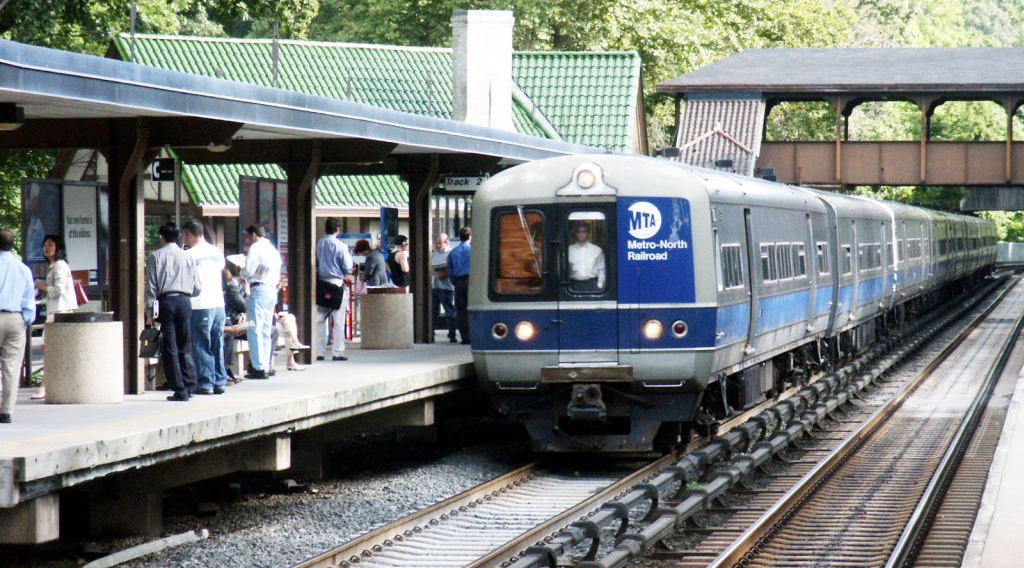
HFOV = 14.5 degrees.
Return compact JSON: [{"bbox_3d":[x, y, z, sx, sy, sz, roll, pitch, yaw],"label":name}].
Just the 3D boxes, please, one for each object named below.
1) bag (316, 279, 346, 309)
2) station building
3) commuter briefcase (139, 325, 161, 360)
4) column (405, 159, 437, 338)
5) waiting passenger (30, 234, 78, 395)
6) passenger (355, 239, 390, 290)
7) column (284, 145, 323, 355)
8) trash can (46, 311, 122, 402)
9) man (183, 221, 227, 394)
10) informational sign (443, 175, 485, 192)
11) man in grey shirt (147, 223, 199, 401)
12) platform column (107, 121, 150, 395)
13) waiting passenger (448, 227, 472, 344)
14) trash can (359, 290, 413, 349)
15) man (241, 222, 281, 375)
[{"bbox_3d":[-2.389,0.144,52.800,0.400,0.320,0.150,9,1,-3],"label":"bag"},{"bbox_3d":[-4.196,-2.481,102.024,15.000,7.200,7.800,-1,1,-44],"label":"station building"},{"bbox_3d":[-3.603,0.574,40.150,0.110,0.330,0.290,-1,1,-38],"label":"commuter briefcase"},{"bbox_3d":[-1.363,-0.516,60.598,0.450,2.800,0.360,0,1,8],"label":"column"},{"bbox_3d":[-4.628,0.314,40.708,0.460,1.660,0.460,0,1,-18],"label":"waiting passenger"},{"bbox_3d":[-2.118,0.100,61.307,0.500,1.550,0.480,0,1,7],"label":"passenger"},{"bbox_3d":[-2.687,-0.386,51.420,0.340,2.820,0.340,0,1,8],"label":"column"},{"bbox_3d":[-4.195,0.721,39.472,0.775,0.880,0.775,0,1,0],"label":"trash can"},{"bbox_3d":[-3.170,0.241,41.604,0.480,1.790,0.320,0,1,-24],"label":"man"},{"bbox_3d":[-0.703,-1.496,60.186,0.630,0.240,0.060,0,1,8],"label":"informational sign"},{"bbox_3d":[-3.419,0.254,40.707,0.530,1.780,0.380,0,1,-18],"label":"man in grey shirt"},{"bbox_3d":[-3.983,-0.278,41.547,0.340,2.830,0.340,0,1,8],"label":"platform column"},{"bbox_3d":[-0.743,0.029,60.969,0.490,1.770,0.310,0,1,18],"label":"waiting passenger"},{"bbox_3d":[-1.811,0.507,58.531,0.775,0.870,0.775,0,1,0],"label":"trash can"},{"bbox_3d":[-2.914,0.179,46.806,0.400,1.770,0.500,1,1,37],"label":"man"}]

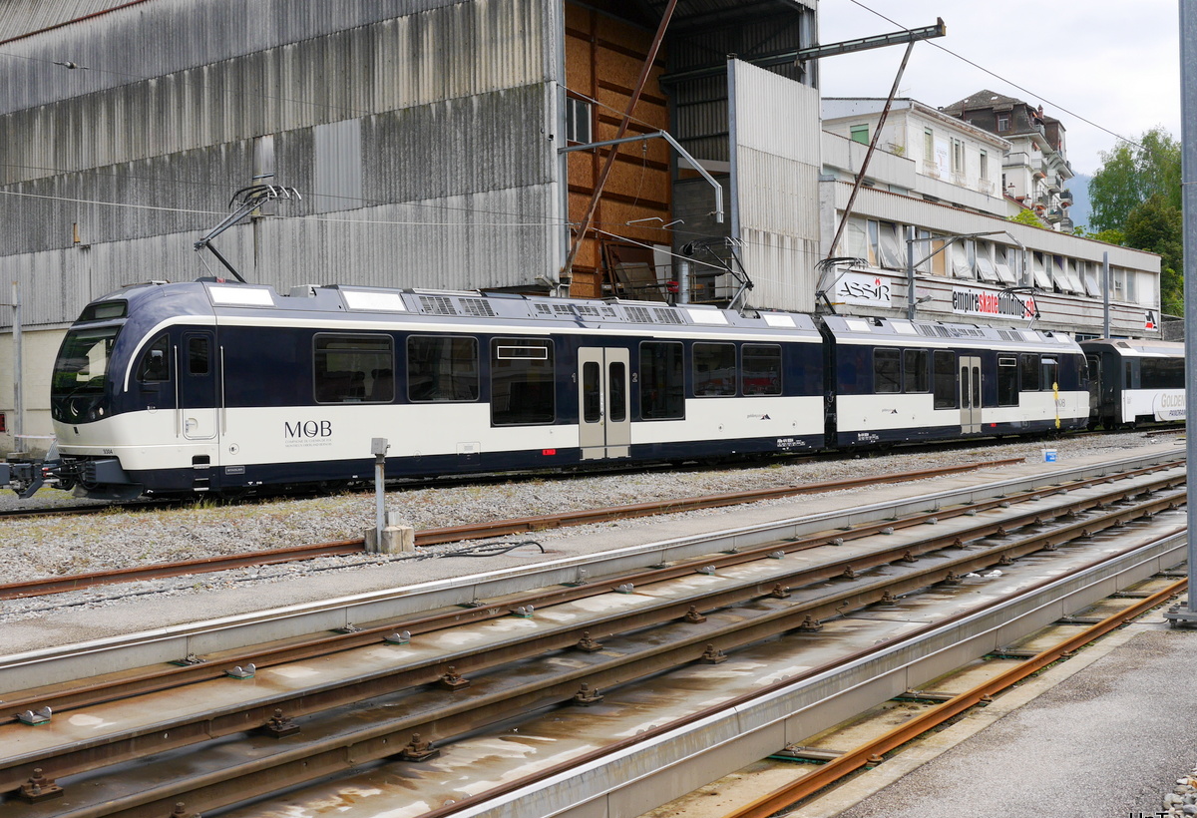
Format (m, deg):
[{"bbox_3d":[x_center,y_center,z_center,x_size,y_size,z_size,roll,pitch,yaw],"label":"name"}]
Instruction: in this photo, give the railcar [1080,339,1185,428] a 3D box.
[{"bbox_3d":[24.808,-1.061,61.178,2.650,3.550,18.900,-1,1,39],"label":"railcar"}]

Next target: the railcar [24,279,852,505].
[{"bbox_3d":[-2.079,-0.407,28.771,2.650,3.660,19.635,0,1,44],"label":"railcar"}]

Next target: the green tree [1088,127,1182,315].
[{"bbox_3d":[45.076,-15.302,115.000,8.800,16.500,8.800,-1,1,21],"label":"green tree"}]

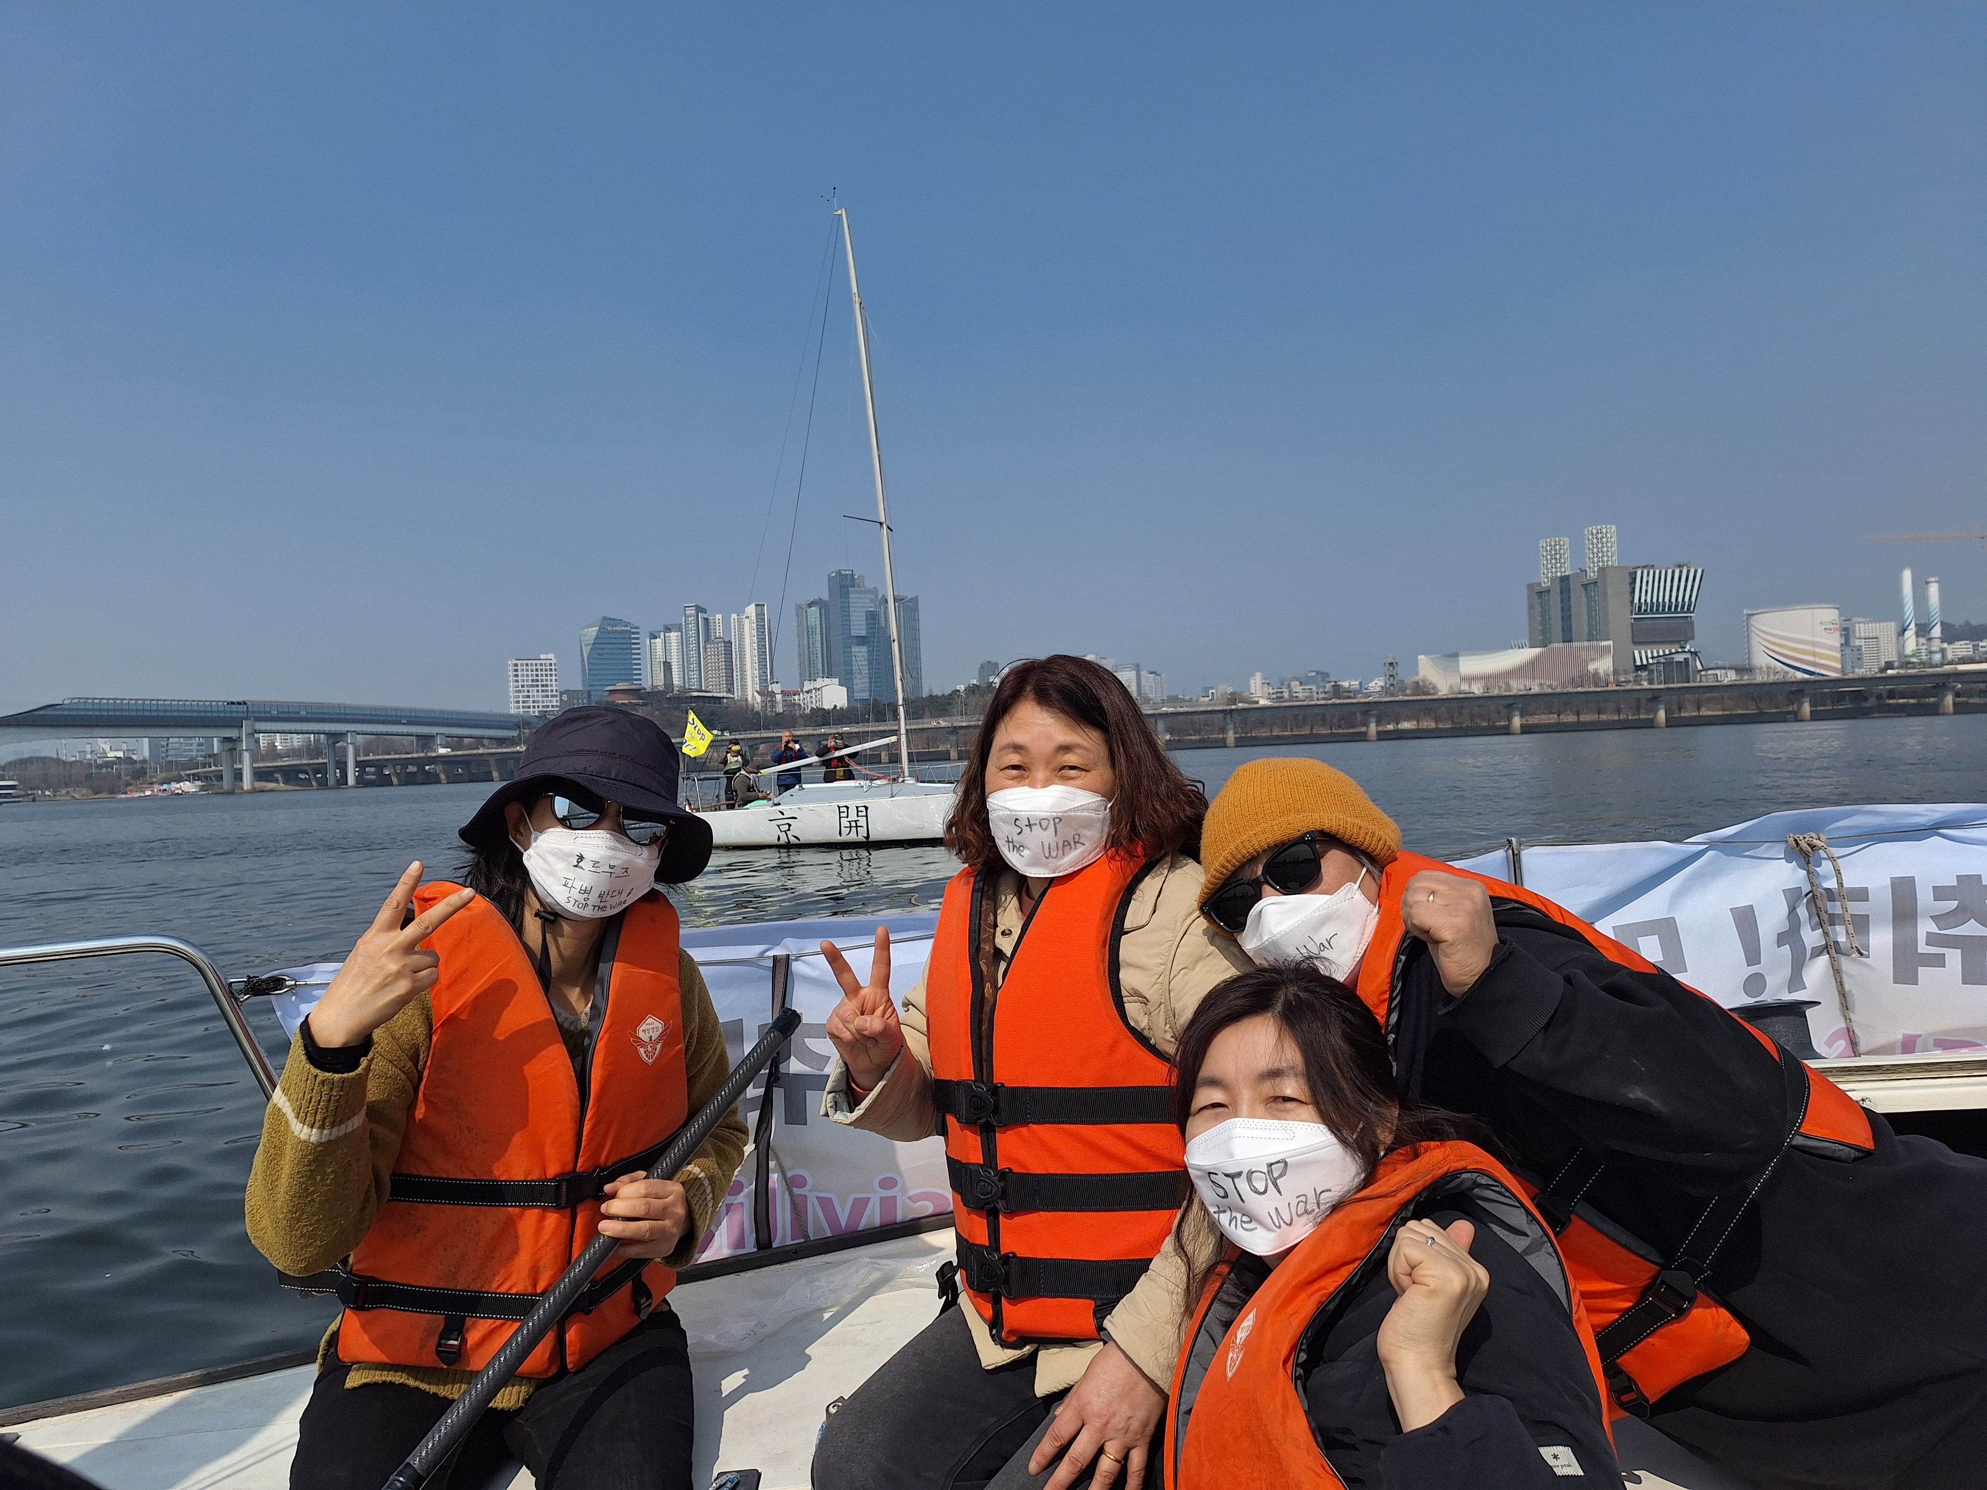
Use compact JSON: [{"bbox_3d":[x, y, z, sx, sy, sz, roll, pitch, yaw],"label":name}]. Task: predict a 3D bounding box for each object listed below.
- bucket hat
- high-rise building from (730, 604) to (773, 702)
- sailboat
[{"bbox_3d":[-0.427,0.048,1.390,0.270,0.165,0.290,8,2,-28],"label":"bucket hat"},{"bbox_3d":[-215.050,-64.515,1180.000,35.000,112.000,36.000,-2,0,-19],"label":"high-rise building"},{"bbox_3d":[-2.200,-4.000,24.500,7.100,12.000,2.500,-3,0,5],"label":"sailboat"}]

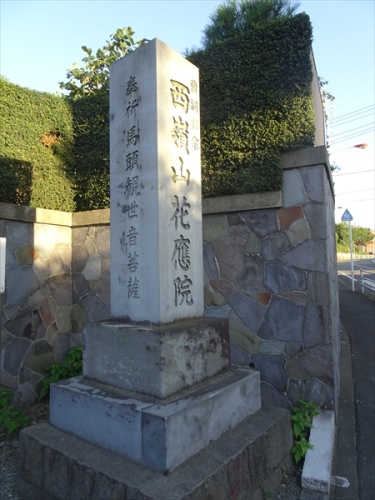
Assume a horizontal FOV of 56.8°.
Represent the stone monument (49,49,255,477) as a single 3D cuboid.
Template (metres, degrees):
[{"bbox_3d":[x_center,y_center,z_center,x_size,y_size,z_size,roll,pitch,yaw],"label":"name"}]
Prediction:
[{"bbox_3d":[-0.209,-0.106,2.424,0.997,2.457,0.997,-5,-6,38],"label":"stone monument"}]

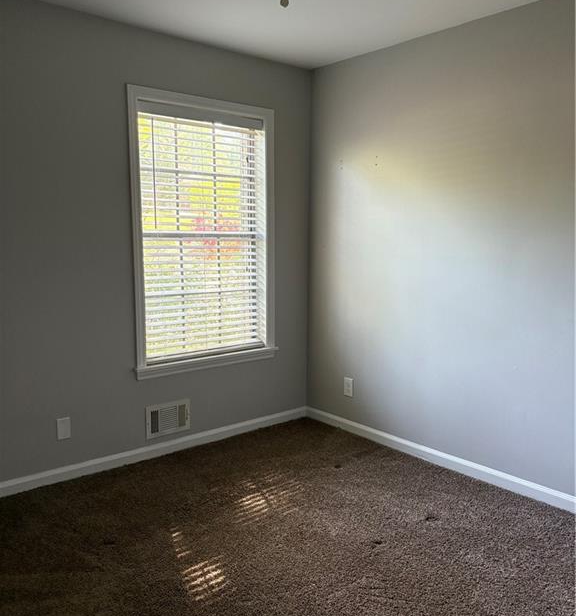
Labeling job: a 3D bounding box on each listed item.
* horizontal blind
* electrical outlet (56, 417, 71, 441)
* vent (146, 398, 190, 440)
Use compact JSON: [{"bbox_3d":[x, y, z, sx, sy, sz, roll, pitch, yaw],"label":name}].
[{"bbox_3d":[-0.505,-0.421,3.566,0.887,1.427,0.057,-6,10,-40],"label":"horizontal blind"},{"bbox_3d":[-1.191,0.645,3.075,0.068,0.115,0.008,-6,10,-40],"label":"electrical outlet"},{"bbox_3d":[-0.715,0.670,3.485,0.295,0.196,0.013,-6,10,-40],"label":"vent"}]

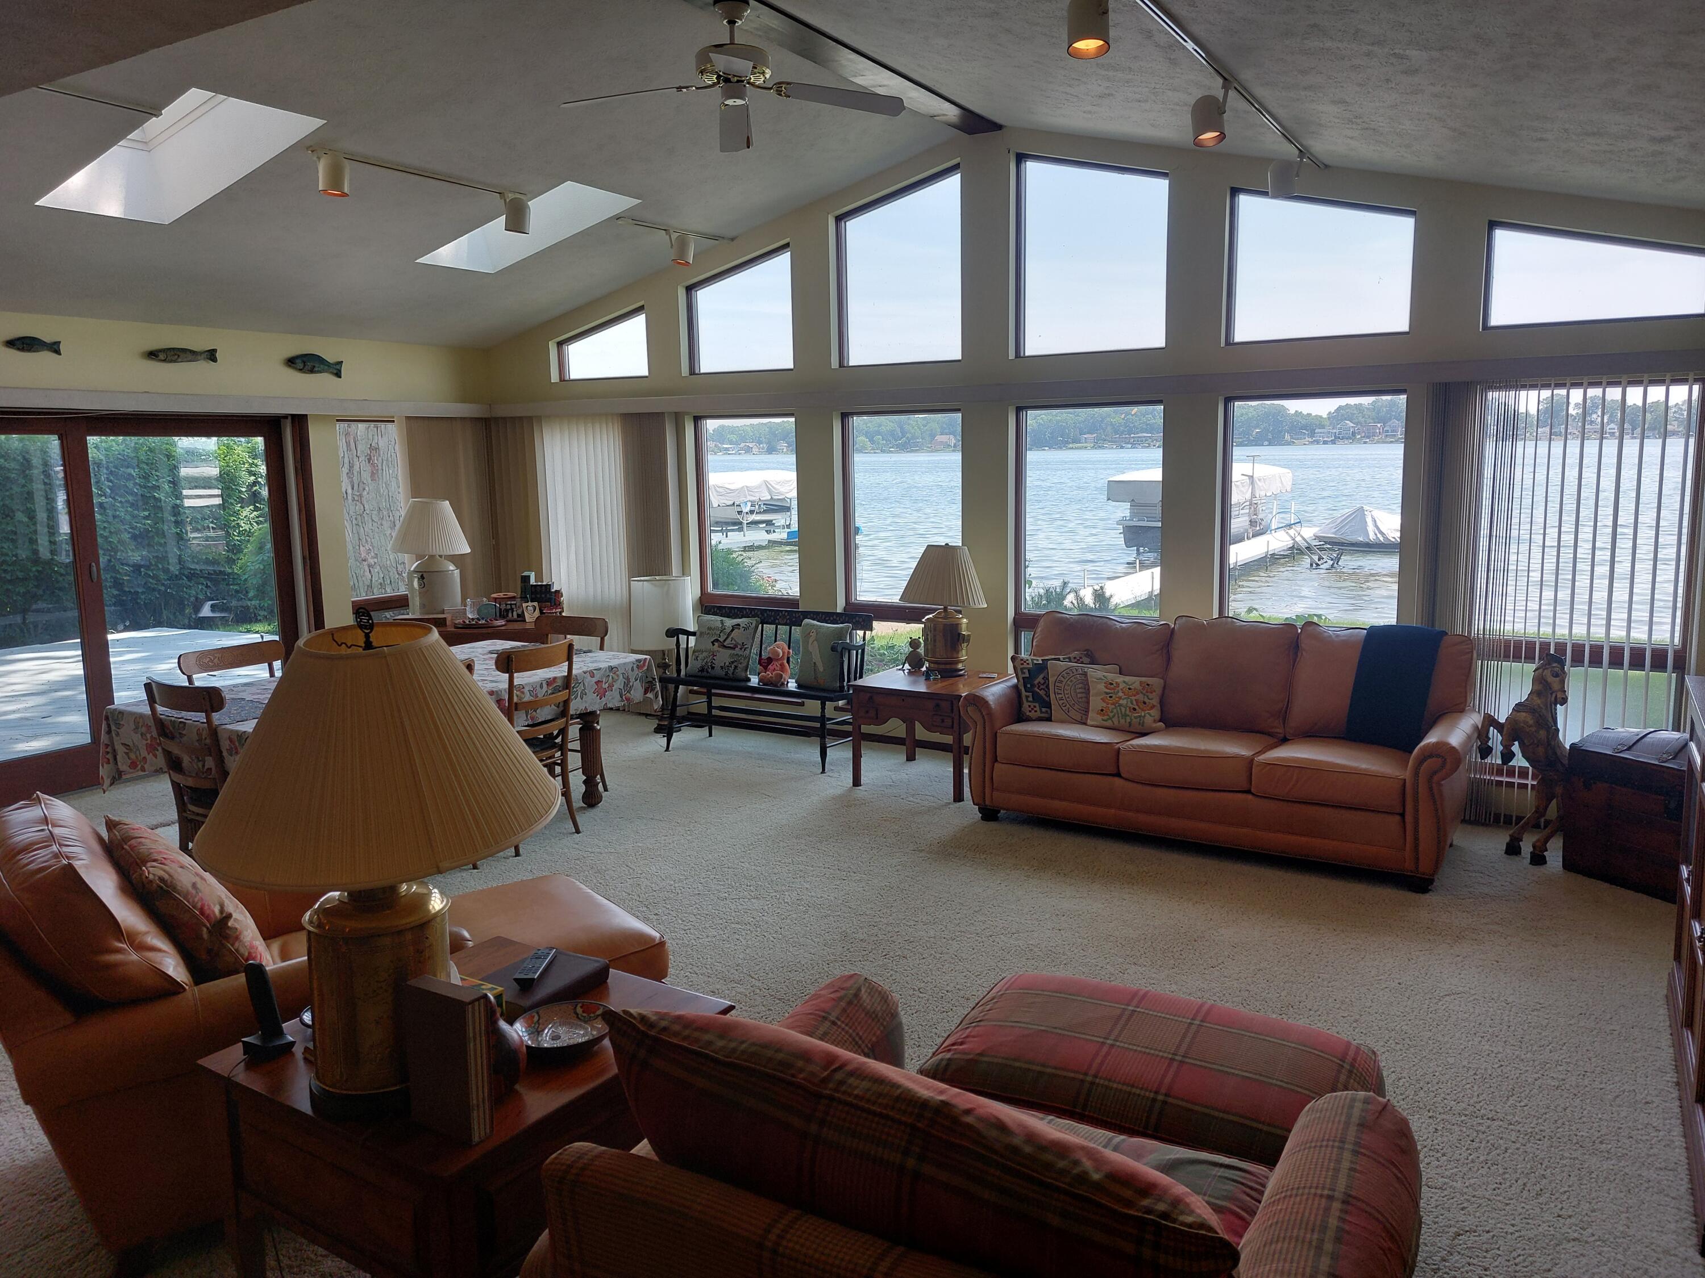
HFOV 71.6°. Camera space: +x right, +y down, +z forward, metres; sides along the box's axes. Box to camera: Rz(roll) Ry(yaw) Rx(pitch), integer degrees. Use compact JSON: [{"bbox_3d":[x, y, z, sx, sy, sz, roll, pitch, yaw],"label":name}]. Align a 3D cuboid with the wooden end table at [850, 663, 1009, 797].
[{"bbox_3d":[0.428,0.486,6.348,0.669,0.545,0.667,4,11,30],"label":"wooden end table"}]

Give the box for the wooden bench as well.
[{"bbox_3d":[-0.522,0.273,7.094,1.260,0.840,0.560,4,11,30],"label":"wooden bench"}]

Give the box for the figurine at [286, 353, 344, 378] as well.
[{"bbox_3d":[-3.347,-1.712,7.376,0.060,0.140,0.380,4,11,30],"label":"figurine"}]

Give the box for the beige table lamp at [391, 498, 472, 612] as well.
[{"bbox_3d":[-2.421,-0.462,6.733,0.450,0.680,0.450,4,11,30],"label":"beige table lamp"}]

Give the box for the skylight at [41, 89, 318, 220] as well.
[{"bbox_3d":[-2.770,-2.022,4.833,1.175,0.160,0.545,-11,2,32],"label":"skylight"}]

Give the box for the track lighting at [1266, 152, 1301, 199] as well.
[{"bbox_3d":[1.867,-2.002,5.106,0.140,0.200,0.140,4,11,30],"label":"track lighting"}]

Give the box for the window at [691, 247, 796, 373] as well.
[{"bbox_3d":[-0.683,-1.969,7.145,0.779,0.709,0.100,4,11,30],"label":"window"}]

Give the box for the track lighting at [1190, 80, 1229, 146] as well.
[{"bbox_3d":[1.274,-1.876,4.220,0.125,0.205,0.115,4,11,30],"label":"track lighting"}]

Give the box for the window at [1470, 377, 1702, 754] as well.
[{"bbox_3d":[3.305,-0.304,5.395,0.840,1.700,0.120,4,11,30],"label":"window"}]

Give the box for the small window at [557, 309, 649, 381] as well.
[{"bbox_3d":[-1.783,-2.107,8.468,0.916,0.477,0.100,5,11,32],"label":"small window"}]

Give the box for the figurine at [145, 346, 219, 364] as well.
[{"bbox_3d":[-4.004,-1.702,7.089,0.045,0.095,0.425,5,11,32],"label":"figurine"}]

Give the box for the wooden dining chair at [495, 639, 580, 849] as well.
[{"bbox_3d":[-1.672,0.502,5.764,0.500,0.961,0.480,5,11,32],"label":"wooden dining chair"}]

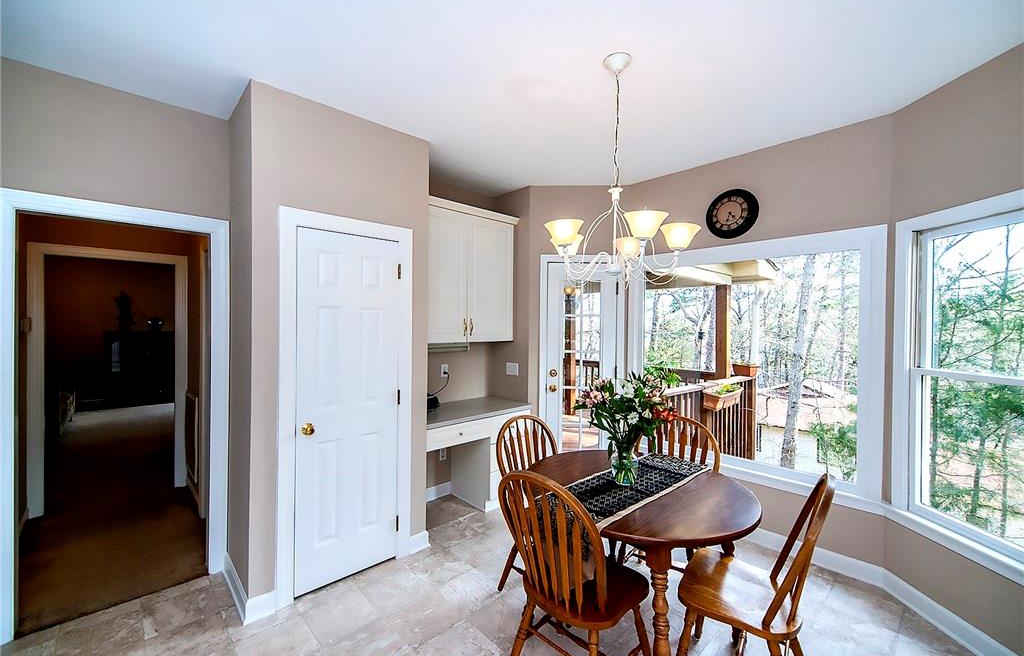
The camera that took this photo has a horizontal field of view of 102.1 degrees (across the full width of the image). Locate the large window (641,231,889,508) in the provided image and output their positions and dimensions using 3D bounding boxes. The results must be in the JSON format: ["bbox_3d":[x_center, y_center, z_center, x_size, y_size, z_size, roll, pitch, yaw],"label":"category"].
[{"bbox_3d":[1.622,0.198,3.015,0.100,1.630,1.610,0,1,-44],"label":"large window"}]

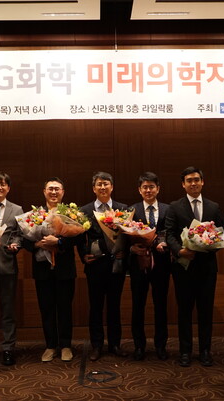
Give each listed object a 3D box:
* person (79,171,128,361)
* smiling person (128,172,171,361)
[{"bbox_3d":[-0.079,0.575,4.507,0.510,1.745,0.420,-1,-1,-5],"label":"person"},{"bbox_3d":[0.349,0.598,4.557,0.460,1.732,0.380,-1,-1,3],"label":"smiling person"}]

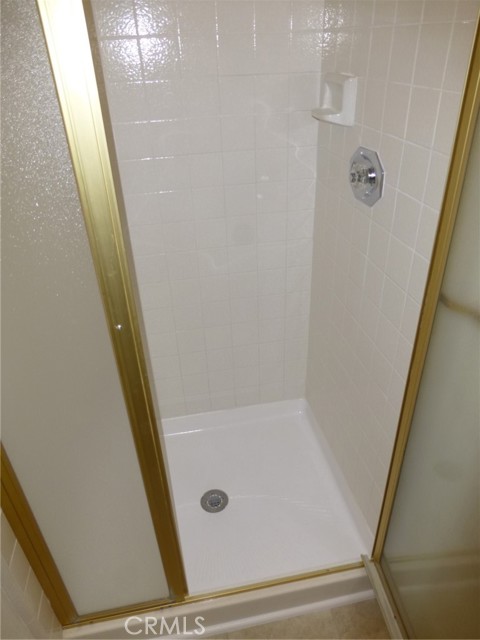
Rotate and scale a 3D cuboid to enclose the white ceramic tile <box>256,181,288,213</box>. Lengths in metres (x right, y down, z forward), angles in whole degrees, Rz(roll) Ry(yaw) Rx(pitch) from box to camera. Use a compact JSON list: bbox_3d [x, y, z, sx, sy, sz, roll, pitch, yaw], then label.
[{"bbox_3d":[0.111,-0.425,1.539,0.108,0.108,0.009,-7,33,-8],"label":"white ceramic tile"}]

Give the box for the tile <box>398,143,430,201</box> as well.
[{"bbox_3d":[0.378,-0.320,0.953,0.009,0.108,0.108,-7,33,-8],"label":"tile"}]

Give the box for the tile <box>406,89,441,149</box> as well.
[{"bbox_3d":[0.370,-0.407,0.889,0.009,0.107,0.107,-8,31,-9],"label":"tile"}]

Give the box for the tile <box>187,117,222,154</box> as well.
[{"bbox_3d":[-0.111,-0.573,1.379,0.107,0.107,0.009,-8,31,-9],"label":"tile"}]

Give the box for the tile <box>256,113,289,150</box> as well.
[{"bbox_3d":[0.101,-0.602,1.411,0.107,0.107,0.009,-8,31,-9],"label":"tile"}]

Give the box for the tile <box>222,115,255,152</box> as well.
[{"bbox_3d":[-0.005,-0.593,1.407,0.108,0.108,0.009,-7,33,-8],"label":"tile"}]

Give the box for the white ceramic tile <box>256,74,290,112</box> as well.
[{"bbox_3d":[0.099,-0.697,1.366,0.108,0.108,0.009,-7,33,-8],"label":"white ceramic tile"}]

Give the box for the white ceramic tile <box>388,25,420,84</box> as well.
[{"bbox_3d":[0.348,-0.558,0.932,0.009,0.108,0.108,-7,33,-8],"label":"white ceramic tile"}]

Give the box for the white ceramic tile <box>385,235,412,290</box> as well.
[{"bbox_3d":[0.386,-0.136,1.069,0.009,0.108,0.108,-7,33,-8],"label":"white ceramic tile"}]

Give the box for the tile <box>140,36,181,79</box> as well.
[{"bbox_3d":[-0.225,-0.746,1.263,0.108,0.108,0.009,-7,33,-8],"label":"tile"}]

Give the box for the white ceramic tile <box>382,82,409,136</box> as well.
[{"bbox_3d":[0.349,-0.463,0.981,0.009,0.107,0.107,-8,31,-9],"label":"white ceramic tile"}]

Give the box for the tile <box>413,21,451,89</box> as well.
[{"bbox_3d":[0.369,-0.501,0.840,0.009,0.108,0.108,-7,33,-8],"label":"tile"}]

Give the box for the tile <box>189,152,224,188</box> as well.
[{"bbox_3d":[-0.108,-0.482,1.433,0.107,0.107,0.009,-8,31,-9],"label":"tile"}]

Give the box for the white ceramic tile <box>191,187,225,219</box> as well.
[{"bbox_3d":[-0.106,-0.390,1.487,0.107,0.107,0.009,-8,31,-9],"label":"white ceramic tile"}]

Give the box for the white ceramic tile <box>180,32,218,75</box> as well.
[{"bbox_3d":[-0.117,-0.759,1.269,0.107,0.107,0.009,-8,31,-9],"label":"white ceramic tile"}]

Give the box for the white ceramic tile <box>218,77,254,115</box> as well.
[{"bbox_3d":[-0.009,-0.683,1.351,0.108,0.108,0.009,-7,33,-8],"label":"white ceramic tile"}]

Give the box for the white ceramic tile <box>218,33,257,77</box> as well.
[{"bbox_3d":[-0.010,-0.770,1.287,0.107,0.107,0.009,-8,31,-9],"label":"white ceramic tile"}]

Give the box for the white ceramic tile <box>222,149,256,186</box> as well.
[{"bbox_3d":[-0.001,-0.497,1.449,0.107,0.107,0.009,-8,31,-9],"label":"white ceramic tile"}]

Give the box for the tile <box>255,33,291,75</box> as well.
[{"bbox_3d":[0.095,-0.784,1.304,0.107,0.107,0.009,-8,31,-9],"label":"tile"}]

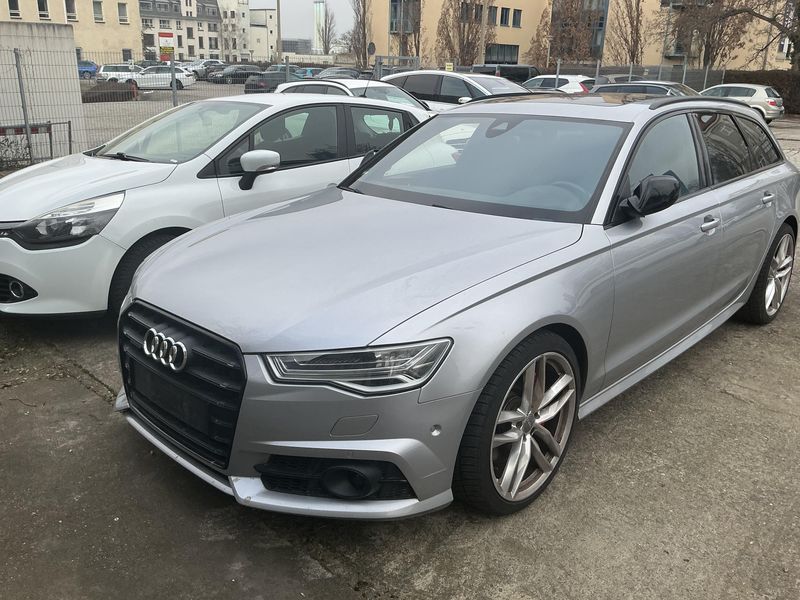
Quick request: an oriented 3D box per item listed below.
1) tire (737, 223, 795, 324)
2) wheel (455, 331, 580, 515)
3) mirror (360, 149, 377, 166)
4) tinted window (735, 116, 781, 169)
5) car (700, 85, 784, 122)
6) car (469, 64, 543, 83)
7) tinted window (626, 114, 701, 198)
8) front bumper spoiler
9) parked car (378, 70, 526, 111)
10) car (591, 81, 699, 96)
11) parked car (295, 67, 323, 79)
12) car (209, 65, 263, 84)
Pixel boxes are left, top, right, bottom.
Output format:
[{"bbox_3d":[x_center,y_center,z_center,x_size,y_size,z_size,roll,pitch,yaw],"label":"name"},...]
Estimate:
[{"bbox_3d":[2.445,-0.195,4.399,0.270,0.690,0.690,16,24,42],"label":"tire"},{"bbox_3d":[0.404,0.426,2.388,0.265,0.680,0.685,17,24,42],"label":"wheel"},{"bbox_3d":[-0.239,-0.823,3.914,0.170,0.180,0.270,8,19,23],"label":"mirror"},{"bbox_3d":[2.276,-0.987,4.108,0.050,0.360,0.700,-26,-4,42],"label":"tinted window"},{"bbox_3d":[12.870,-7.828,25.717,4.250,1.460,1.760,17,24,40],"label":"car"},{"bbox_3d":[6.410,-12.446,37.200,1.900,1.950,4.950,18,24,41],"label":"car"},{"bbox_3d":[1.181,-0.636,2.917,0.950,0.420,0.060,-17,-3,-43],"label":"tinted window"},{"bbox_3d":[-0.640,0.512,2.512,1.780,0.170,0.530,17,24,42],"label":"front bumper spoiler"},{"bbox_3d":[1.367,-3.867,13.120,4.500,1.460,1.800,17,24,39],"label":"parked car"},{"bbox_3d":[8.151,-6.107,20.404,4.650,1.470,1.820,18,24,41],"label":"car"},{"bbox_3d":[-6.503,-15.917,46.500,1.750,1.470,4.200,18,24,41],"label":"parked car"},{"bbox_3d":[-12.817,-18.057,52.000,1.820,1.460,4.650,18,24,41],"label":"car"}]

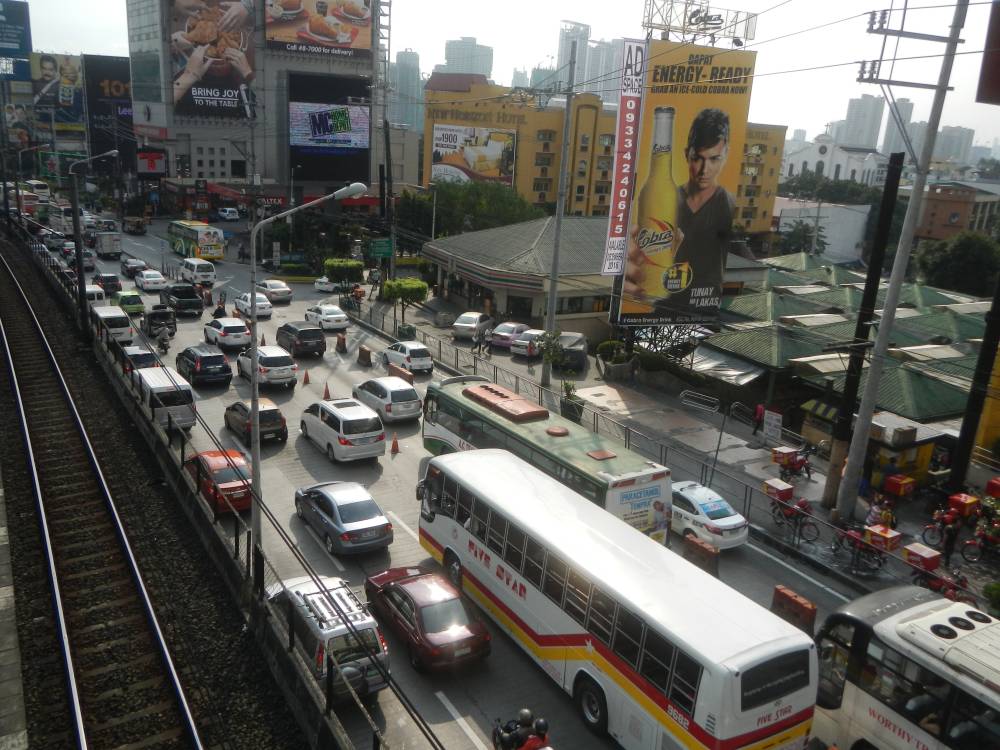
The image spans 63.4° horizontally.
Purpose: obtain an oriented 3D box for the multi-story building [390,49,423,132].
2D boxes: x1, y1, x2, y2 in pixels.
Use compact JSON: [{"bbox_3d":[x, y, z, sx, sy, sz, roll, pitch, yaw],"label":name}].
[{"bbox_3d":[-109.081,-316.778,943.254,38.000,115.070,36.000,-7,18,-31],"label":"multi-story building"}]

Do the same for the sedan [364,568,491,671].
[{"bbox_3d":[-1.886,5.640,19.853,1.680,1.380,4.350,-5,16,-29],"label":"sedan"}]

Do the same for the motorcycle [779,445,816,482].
[{"bbox_3d":[11.775,3.649,32.114,1.850,1.120,0.680,-2,15,-18],"label":"motorcycle"}]

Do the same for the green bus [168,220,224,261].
[{"bbox_3d":[-32.757,-14.420,86.901,2.500,3.250,11.000,-7,18,-37],"label":"green bus"}]

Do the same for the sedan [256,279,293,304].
[{"bbox_3d":[-18.523,-6.786,65.674,1.761,1.502,4.530,-7,18,-35],"label":"sedan"}]

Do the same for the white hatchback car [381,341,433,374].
[{"bbox_3d":[-5.337,-1.119,46.626,1.603,1.493,3.612,-7,17,-34],"label":"white hatchback car"}]

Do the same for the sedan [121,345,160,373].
[{"bbox_3d":[-18.576,-0.674,41.241,1.720,1.470,4.400,-6,17,-32],"label":"sedan"}]

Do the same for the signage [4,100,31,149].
[{"bbox_3d":[-101.489,-52.690,170.144,4.750,9.710,0.600,-6,18,-29],"label":"signage"}]

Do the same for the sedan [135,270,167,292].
[{"bbox_3d":[-30.629,-8.409,70.938,1.740,1.460,4.500,-9,19,-36],"label":"sedan"}]

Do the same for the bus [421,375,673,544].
[{"bbox_3d":[1.034,2.840,27.824,2.500,3.200,11.150,-6,17,-31],"label":"bus"}]

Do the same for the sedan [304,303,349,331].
[{"bbox_3d":[-12.689,-4.363,59.015,1.710,1.470,4.400,-10,20,-37],"label":"sedan"}]

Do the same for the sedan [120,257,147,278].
[{"bbox_3d":[-33.635,-9.816,74.388,1.720,1.450,4.500,-6,17,-32],"label":"sedan"}]

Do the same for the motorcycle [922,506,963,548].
[{"bbox_3d":[15.116,5.143,27.309,1.950,1.120,0.750,-6,17,-32],"label":"motorcycle"}]

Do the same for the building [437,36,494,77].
[{"bbox_3d":[-41.792,-338.005,1022.872,46.000,157.571,42.000,12,17,28],"label":"building"}]

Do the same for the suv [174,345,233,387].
[{"bbox_3d":[-15.284,-0.711,41.634,1.820,1.680,4.550,-6,17,-32],"label":"suv"}]

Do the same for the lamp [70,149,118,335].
[{"bbox_3d":[-18.877,-6.242,38.135,1.850,8.250,0.400,-6,17,-32],"label":"lamp"}]

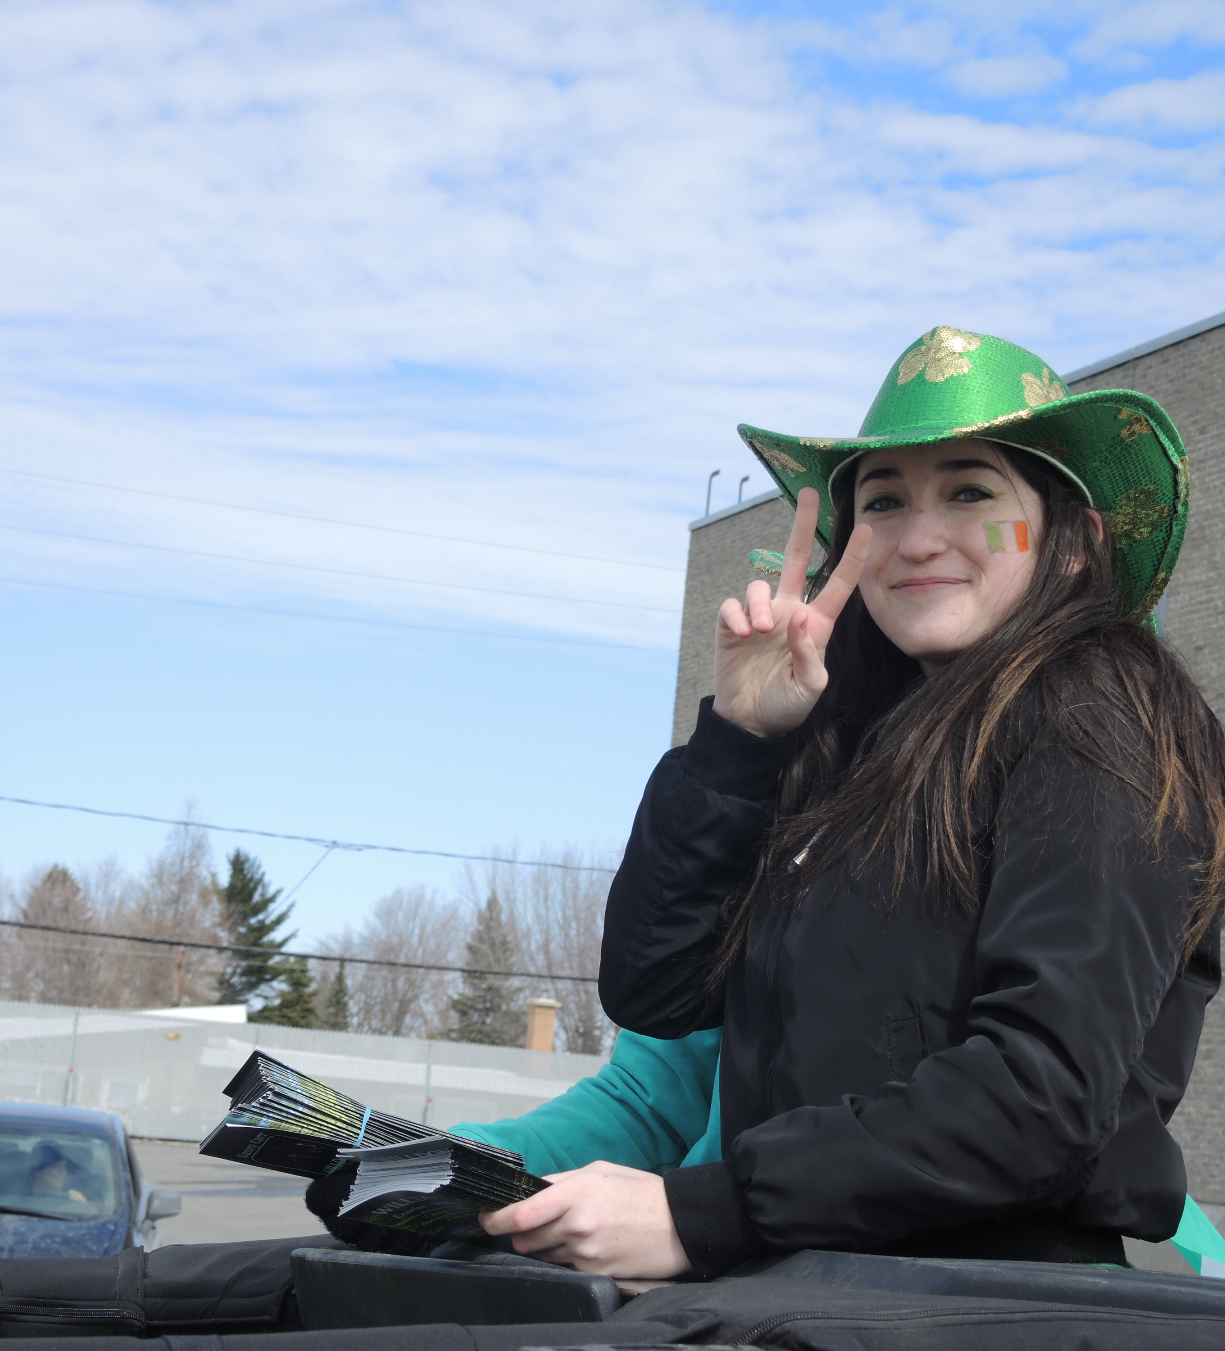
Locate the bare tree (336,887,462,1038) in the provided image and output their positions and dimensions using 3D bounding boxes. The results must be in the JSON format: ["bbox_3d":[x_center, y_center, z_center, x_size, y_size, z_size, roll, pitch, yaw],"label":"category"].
[{"bbox_3d":[-6.761,10.547,94.473,4.300,7.870,4.300,5,-8,0],"label":"bare tree"}]

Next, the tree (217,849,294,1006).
[{"bbox_3d":[-10.208,8.772,84.474,2.900,7.860,2.900,5,-8,0],"label":"tree"}]

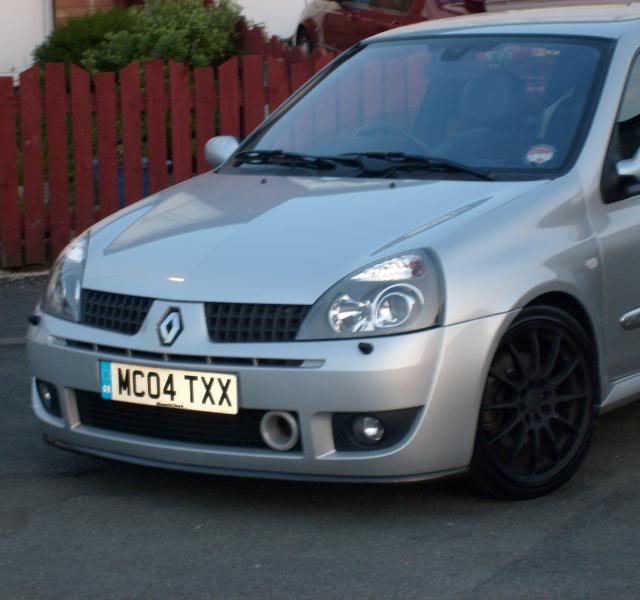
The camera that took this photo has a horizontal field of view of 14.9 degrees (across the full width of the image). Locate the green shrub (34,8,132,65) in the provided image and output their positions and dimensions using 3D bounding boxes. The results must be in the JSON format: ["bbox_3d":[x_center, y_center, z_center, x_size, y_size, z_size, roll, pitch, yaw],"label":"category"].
[{"bbox_3d":[-1.283,-1.149,13.877,0.750,1.000,0.700,-2,9,0],"label":"green shrub"}]

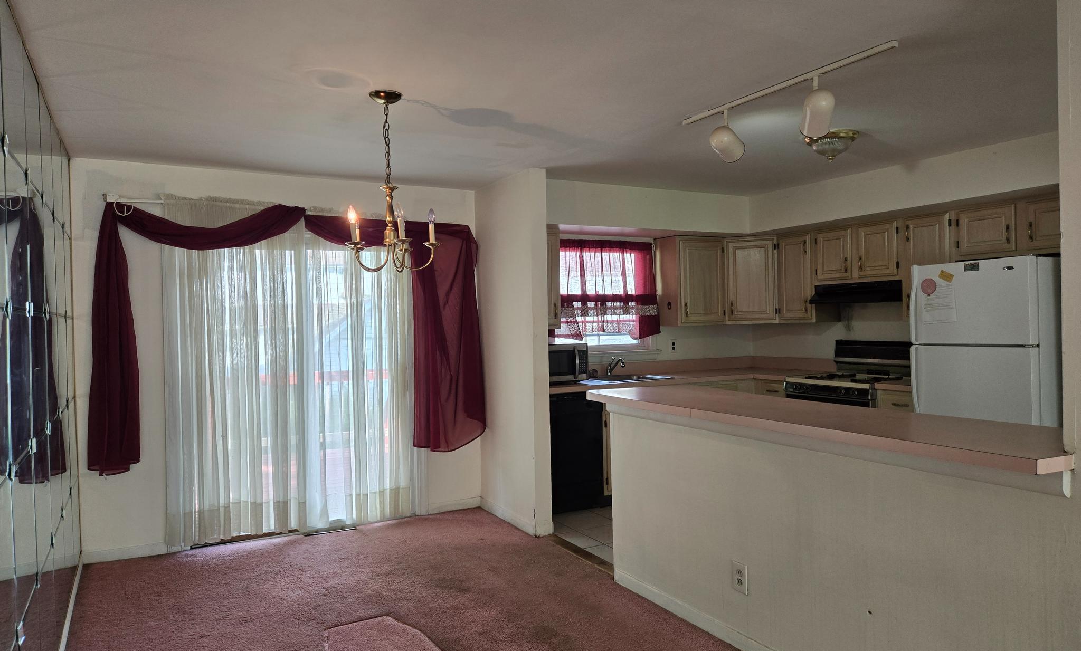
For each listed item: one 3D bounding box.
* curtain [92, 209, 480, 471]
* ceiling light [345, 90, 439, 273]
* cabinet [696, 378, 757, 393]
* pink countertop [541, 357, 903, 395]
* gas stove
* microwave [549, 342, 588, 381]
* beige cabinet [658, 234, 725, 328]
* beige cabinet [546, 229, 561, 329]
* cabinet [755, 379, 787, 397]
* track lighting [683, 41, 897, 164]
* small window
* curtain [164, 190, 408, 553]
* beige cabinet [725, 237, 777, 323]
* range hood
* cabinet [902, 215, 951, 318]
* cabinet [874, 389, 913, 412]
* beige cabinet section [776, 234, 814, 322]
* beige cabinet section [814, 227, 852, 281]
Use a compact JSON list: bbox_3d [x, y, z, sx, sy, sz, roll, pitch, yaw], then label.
[{"bbox_3d":[-1.553,0.080,4.845,2.532,1.670,0.140,-1,1,-29],"label":"curtain"},{"bbox_3d":[-0.656,-0.616,3.092,0.410,0.775,0.410,-1,1,-29],"label":"ceiling light"},{"bbox_3d":[1.357,0.902,6.214,0.680,0.880,0.610,-1,1,-29],"label":"cabinet"},{"bbox_3d":[1.360,0.403,5.285,2.720,0.155,2.150,-1,1,-29],"label":"pink countertop"},{"bbox_3d":[2.413,0.737,5.530,0.670,1.200,0.760,-1,1,-29],"label":"gas stove"},{"bbox_3d":[0.071,0.282,5.597,0.480,0.285,0.370,-1,1,-29],"label":"microwave"},{"bbox_3d":[1.311,-0.382,6.305,0.545,0.761,0.320,-1,1,-29],"label":"beige cabinet"},{"bbox_3d":[-0.100,-0.348,5.520,0.435,0.761,0.310,-1,1,-29],"label":"beige cabinet"},{"bbox_3d":[2.171,0.890,6.077,0.610,0.880,0.420,-1,1,-29],"label":"cabinet"},{"bbox_3d":[1.031,-0.903,3.094,0.200,0.262,1.143,-1,1,-29],"label":"track lighting"},{"bbox_3d":[0.559,-0.289,5.998,1.110,0.830,0.080,-1,1,-29],"label":"small window"},{"bbox_3d":[-1.617,0.286,4.844,1.603,2.210,0.100,-1,1,-29],"label":"curtain"},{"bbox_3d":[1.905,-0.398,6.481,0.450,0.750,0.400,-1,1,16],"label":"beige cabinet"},{"bbox_3d":[2.513,-0.252,5.551,0.420,0.156,0.760,-1,1,-29],"label":"range hood"},{"bbox_3d":[2.837,-0.401,5.106,0.320,0.750,0.385,-1,1,-29],"label":"cabinet"},{"bbox_3d":[2.738,0.892,5.053,0.610,0.880,0.385,-1,1,-29],"label":"cabinet"},{"bbox_3d":[2.291,-0.409,6.176,0.317,0.753,0.385,-2,1,-30],"label":"beige cabinet section"},{"bbox_3d":[2.472,-0.573,5.847,0.317,0.416,0.357,-2,1,-30],"label":"beige cabinet section"}]

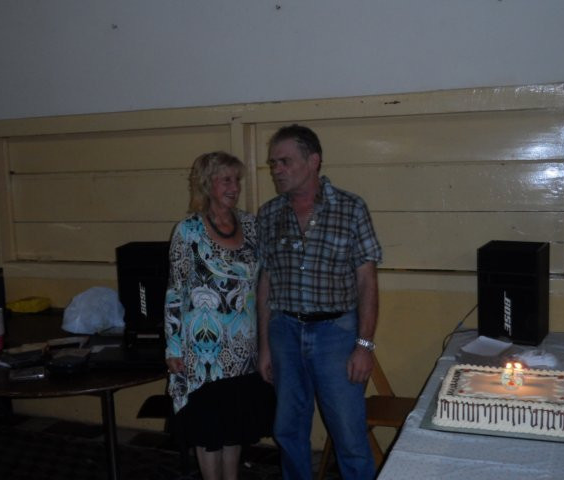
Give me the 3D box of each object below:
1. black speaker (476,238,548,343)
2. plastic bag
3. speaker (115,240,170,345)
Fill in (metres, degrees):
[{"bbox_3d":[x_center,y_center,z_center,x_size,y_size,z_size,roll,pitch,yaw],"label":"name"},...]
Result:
[{"bbox_3d":[1.055,0.236,3.448,0.261,0.415,0.230,2,8,31],"label":"black speaker"},{"bbox_3d":[-1.006,0.366,4.046,0.330,0.220,0.270,-4,7,-11],"label":"plastic bag"},{"bbox_3d":[-0.741,0.236,4.226,0.261,0.415,0.230,-1,7,7],"label":"speaker"}]

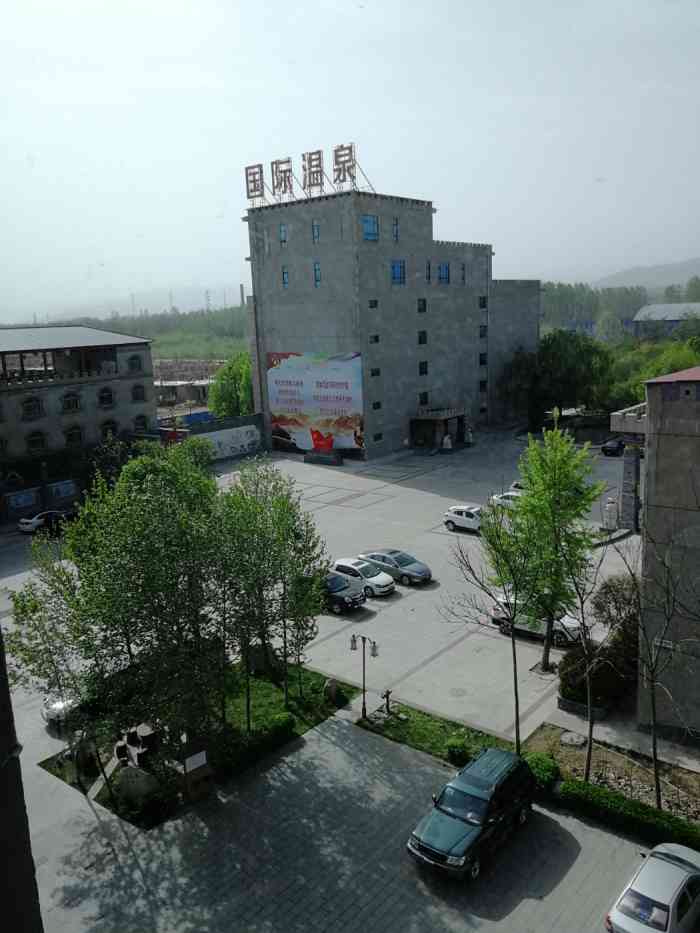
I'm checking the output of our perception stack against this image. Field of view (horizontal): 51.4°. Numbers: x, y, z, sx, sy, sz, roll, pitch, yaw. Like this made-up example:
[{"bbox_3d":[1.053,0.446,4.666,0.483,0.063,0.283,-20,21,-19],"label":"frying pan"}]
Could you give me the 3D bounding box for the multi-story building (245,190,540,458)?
[{"bbox_3d":[9.371,-19.719,101.694,15.700,28.800,46.400,6,14,38],"label":"multi-story building"}]

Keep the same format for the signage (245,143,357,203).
[{"bbox_3d":[-5.799,-32.280,80.803,15.900,4.100,0.500,6,14,38],"label":"signage"}]

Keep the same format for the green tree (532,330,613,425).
[{"bbox_3d":[30.004,-11.783,98.144,10.800,12.600,9.500,-3,11,0],"label":"green tree"}]

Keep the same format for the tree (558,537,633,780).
[{"bbox_3d":[7.726,6.211,22.906,2.500,8.300,2.400,-3,11,0],"label":"tree"}]

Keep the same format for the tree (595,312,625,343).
[{"bbox_3d":[84.425,-44.384,236.780,9.800,13.500,9.800,-3,12,0],"label":"tree"}]

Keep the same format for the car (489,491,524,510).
[{"bbox_3d":[13.115,2.685,55.921,4.550,1.470,1.790,7,15,40],"label":"car"}]

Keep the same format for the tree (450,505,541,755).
[{"bbox_3d":[4.866,5.696,24.176,3.200,9.100,3.000,-3,11,0],"label":"tree"}]

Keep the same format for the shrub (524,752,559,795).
[{"bbox_3d":[6.155,9.835,23.393,1.200,1.150,1.200,-3,11,0],"label":"shrub"}]

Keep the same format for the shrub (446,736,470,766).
[{"bbox_3d":[3.731,9.800,25.025,0.850,0.880,0.850,-3,11,0],"label":"shrub"}]

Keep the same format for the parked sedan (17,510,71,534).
[{"bbox_3d":[-24.151,4.025,58.472,1.800,1.470,4.600,8,16,42],"label":"parked sedan"}]

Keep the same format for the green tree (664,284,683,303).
[{"bbox_3d":[144.134,-68.764,324.268,8.500,20.000,8.500,-3,12,0],"label":"green tree"}]

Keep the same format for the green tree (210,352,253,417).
[{"bbox_3d":[-14.697,-8.401,91.033,6.000,11.700,6.000,-3,12,0],"label":"green tree"}]

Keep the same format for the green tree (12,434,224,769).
[{"bbox_3d":[-8.706,4.722,27.022,7.300,11.300,7.000,-3,12,0],"label":"green tree"}]

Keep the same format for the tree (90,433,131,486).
[{"bbox_3d":[-23.217,-0.831,70.552,4.000,6.000,4.000,-3,12,0],"label":"tree"}]

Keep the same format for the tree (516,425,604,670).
[{"bbox_3d":[8.757,3.502,30.422,3.600,10.600,3.600,-3,12,0],"label":"tree"}]

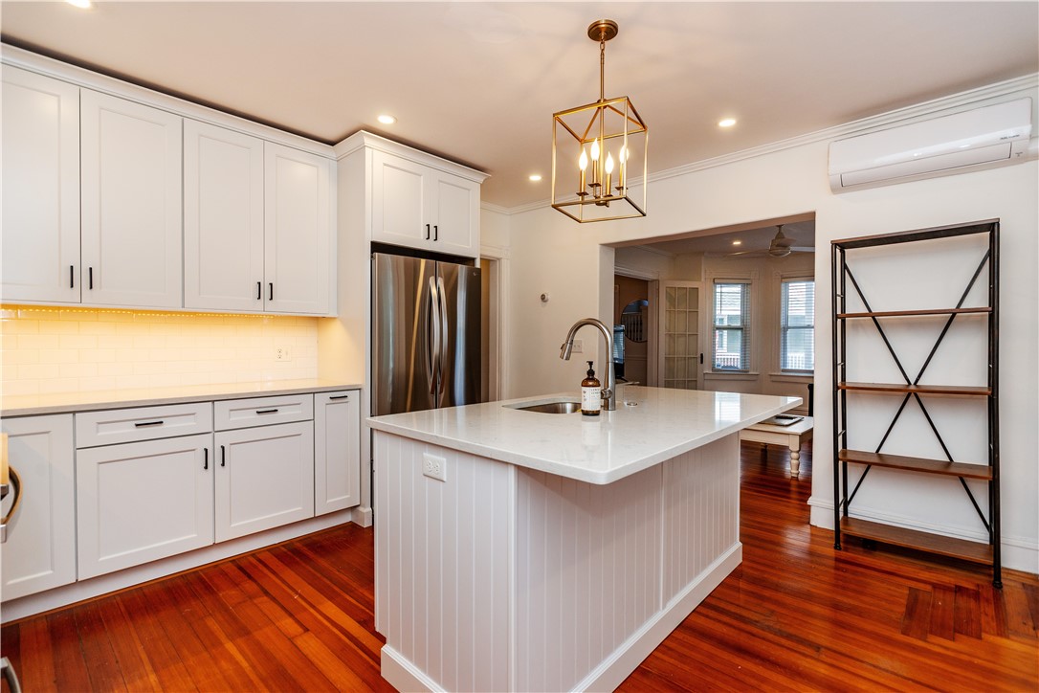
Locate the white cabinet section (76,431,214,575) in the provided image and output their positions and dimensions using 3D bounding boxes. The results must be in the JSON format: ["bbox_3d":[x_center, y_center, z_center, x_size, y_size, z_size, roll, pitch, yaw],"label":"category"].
[{"bbox_3d":[-2.014,0.751,2.464,0.610,0.592,0.523,0,0,44],"label":"white cabinet section"}]

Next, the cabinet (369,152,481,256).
[{"bbox_3d":[-0.887,-1.009,3.624,0.652,0.613,0.963,0,0,43],"label":"cabinet"}]

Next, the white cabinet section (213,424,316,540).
[{"bbox_3d":[-1.647,0.747,2.840,0.610,0.589,0.521,0,0,44],"label":"white cabinet section"}]

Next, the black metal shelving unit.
[{"bbox_3d":[2.154,0.277,2.546,0.678,1.769,0.296,0,0,43],"label":"black metal shelving unit"}]

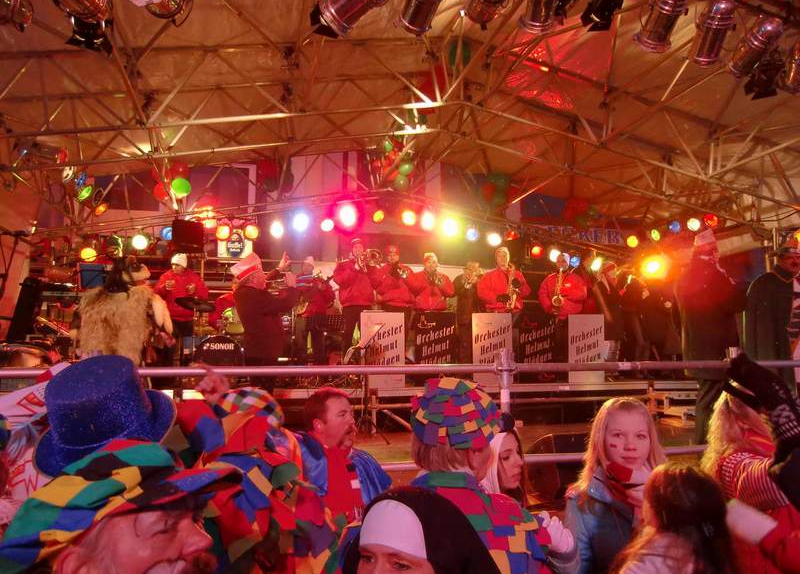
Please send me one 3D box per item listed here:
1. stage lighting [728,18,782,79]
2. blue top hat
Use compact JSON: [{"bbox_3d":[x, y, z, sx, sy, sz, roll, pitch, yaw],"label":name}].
[{"bbox_3d":[3.012,-2.029,4.700,0.250,0.270,0.500,1,-33,-13],"label":"stage lighting"},{"bbox_3d":[-0.605,0.264,1.140,0.270,0.130,0.290,-7,19,-6],"label":"blue top hat"}]

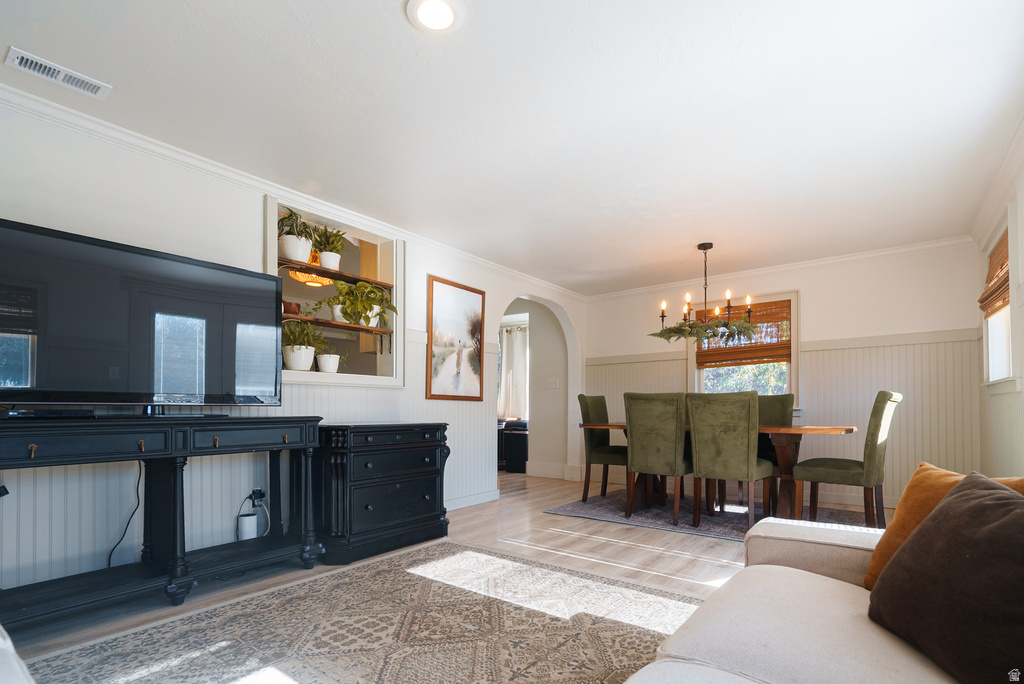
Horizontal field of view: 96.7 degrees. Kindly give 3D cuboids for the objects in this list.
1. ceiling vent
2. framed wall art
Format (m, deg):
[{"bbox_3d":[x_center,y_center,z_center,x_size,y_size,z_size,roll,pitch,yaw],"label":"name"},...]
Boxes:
[{"bbox_3d":[-1.897,-1.117,1.915,0.155,0.020,0.302,-6,-8,40],"label":"ceiling vent"},{"bbox_3d":[-0.460,0.000,3.900,0.035,1.000,0.675,-5,-8,40],"label":"framed wall art"}]

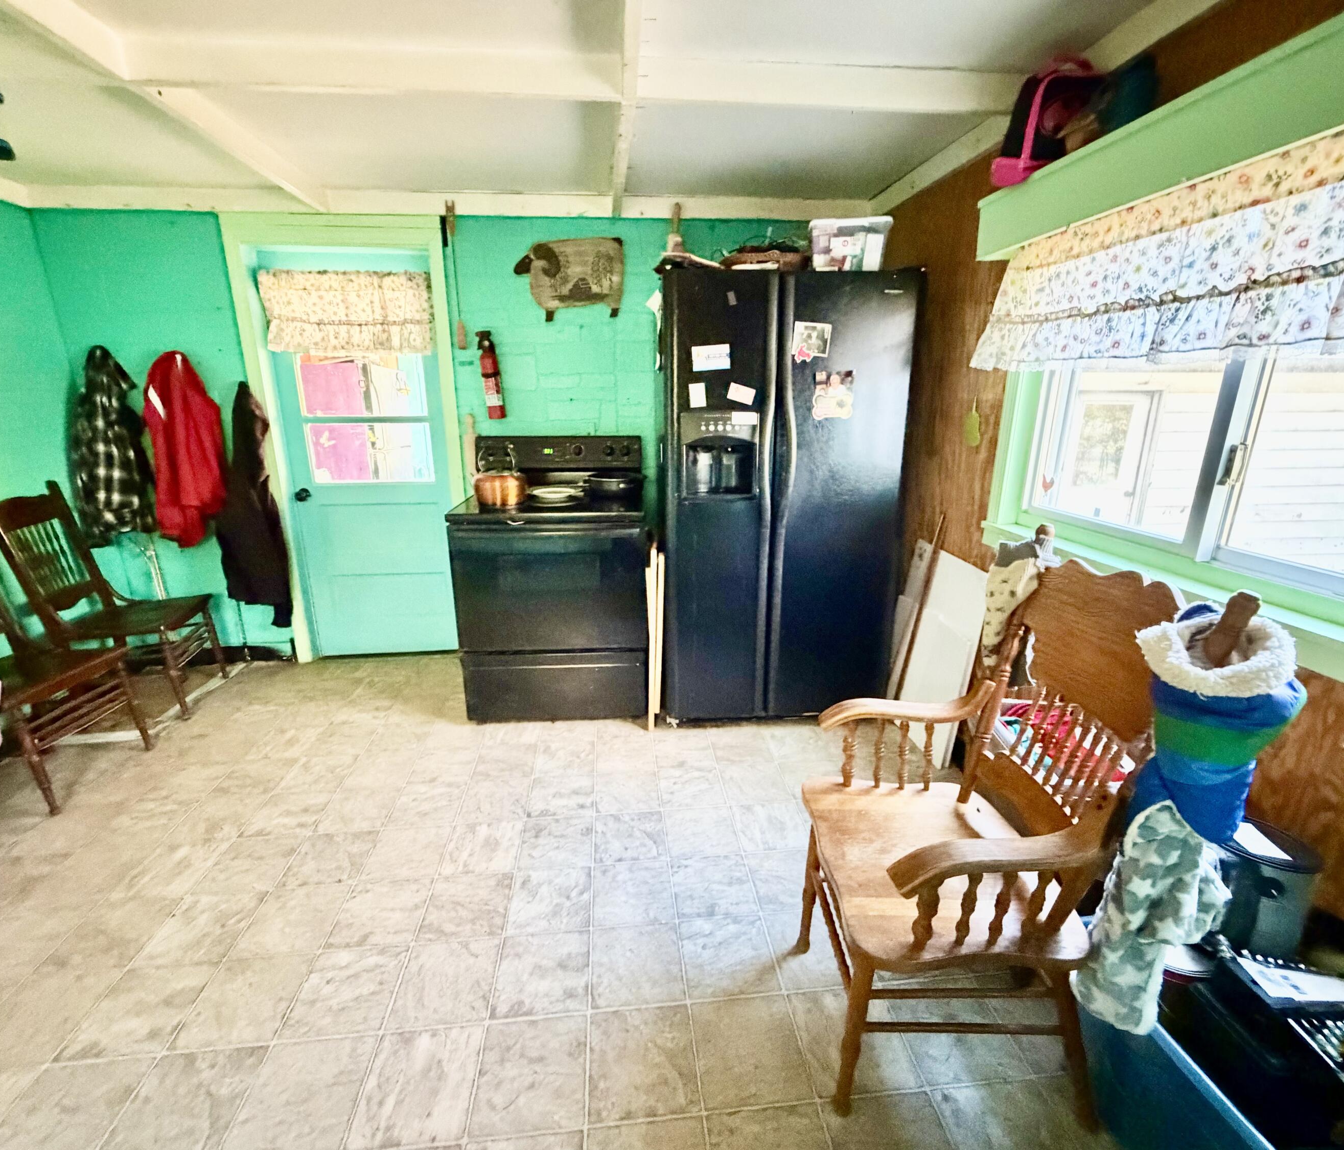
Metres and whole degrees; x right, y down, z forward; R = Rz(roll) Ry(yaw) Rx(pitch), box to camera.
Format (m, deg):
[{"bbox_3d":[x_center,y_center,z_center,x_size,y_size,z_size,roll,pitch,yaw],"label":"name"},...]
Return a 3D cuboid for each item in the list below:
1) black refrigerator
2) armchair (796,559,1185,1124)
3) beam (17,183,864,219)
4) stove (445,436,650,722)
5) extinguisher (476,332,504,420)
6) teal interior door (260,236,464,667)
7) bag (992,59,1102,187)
[{"bbox_3d":[0.423,-0.326,2.766,0.920,1.770,0.760,-1,16,-2],"label":"black refrigerator"},{"bbox_3d":[0.583,0.490,1.258,0.590,1.050,0.570,0,16,0],"label":"armchair"},{"bbox_3d":[-0.918,-1.619,2.718,3.580,0.095,0.050,-1,16,-4],"label":"beam"},{"bbox_3d":[-0.509,-0.023,2.811,0.766,1.170,0.680,-1,16,-3],"label":"stove"},{"bbox_3d":[-0.843,-0.925,2.871,0.110,0.390,0.110,-1,16,-4],"label":"extinguisher"},{"bbox_3d":[-1.488,-0.517,3.090,0.770,1.970,0.055,-1,16,-3],"label":"teal interior door"},{"bbox_3d":[0.989,-1.178,1.645,0.160,0.240,0.250,-2,16,-6],"label":"bag"}]

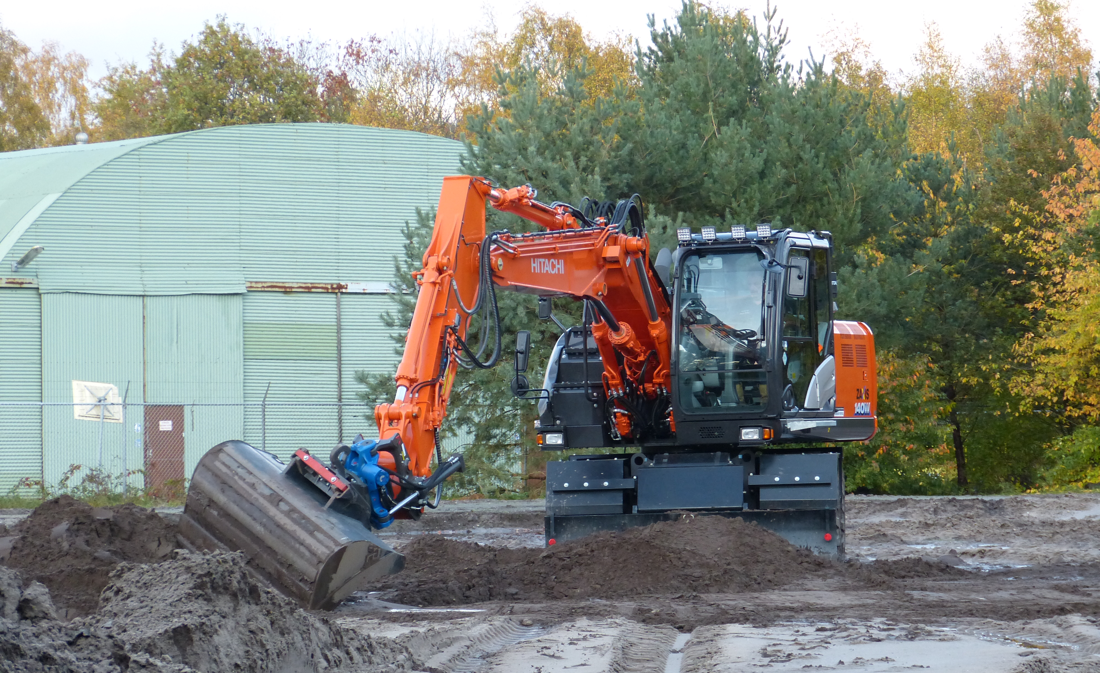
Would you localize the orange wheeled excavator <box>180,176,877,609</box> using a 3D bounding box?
[{"bbox_3d":[0.340,0.458,37.700,3.250,3.420,8.800,0,-1,21],"label":"orange wheeled excavator"}]

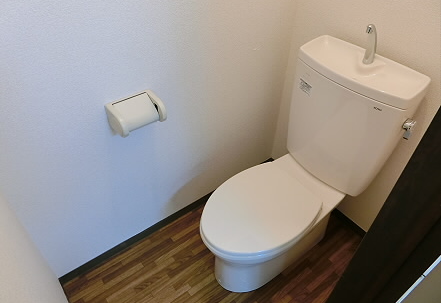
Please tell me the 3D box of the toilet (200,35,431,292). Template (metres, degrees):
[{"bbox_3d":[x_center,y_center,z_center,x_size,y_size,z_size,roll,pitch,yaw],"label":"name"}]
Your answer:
[{"bbox_3d":[0.261,0.129,1.276,0.746,0.890,0.442,-27,49,-27],"label":"toilet"}]

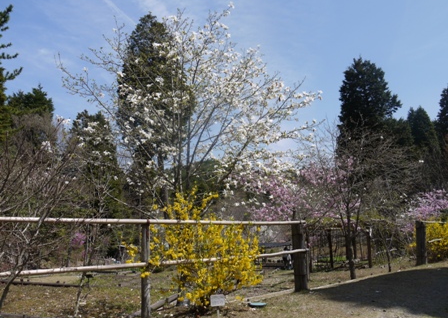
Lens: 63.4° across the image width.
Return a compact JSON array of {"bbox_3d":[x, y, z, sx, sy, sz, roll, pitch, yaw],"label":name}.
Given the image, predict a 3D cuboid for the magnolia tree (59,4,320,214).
[{"bbox_3d":[-0.647,-0.266,6.630,4.500,5.536,4.200,0,-9,0],"label":"magnolia tree"}]

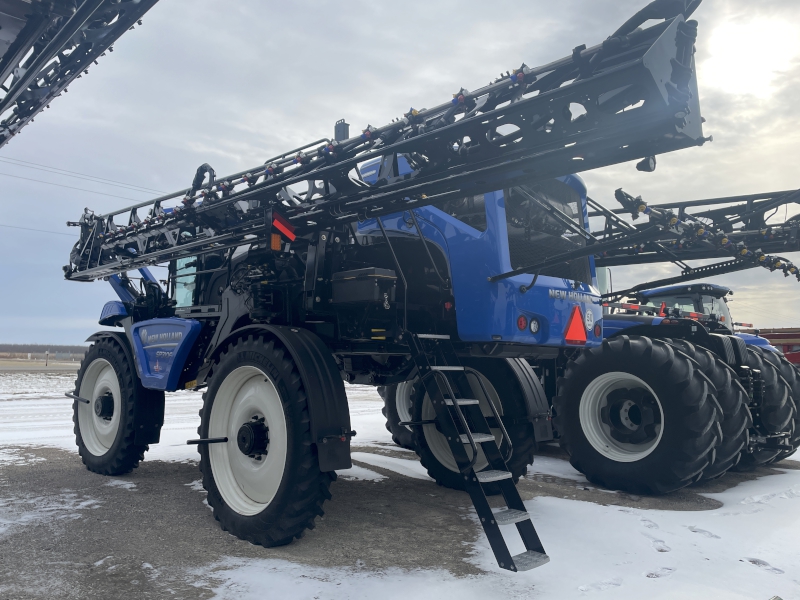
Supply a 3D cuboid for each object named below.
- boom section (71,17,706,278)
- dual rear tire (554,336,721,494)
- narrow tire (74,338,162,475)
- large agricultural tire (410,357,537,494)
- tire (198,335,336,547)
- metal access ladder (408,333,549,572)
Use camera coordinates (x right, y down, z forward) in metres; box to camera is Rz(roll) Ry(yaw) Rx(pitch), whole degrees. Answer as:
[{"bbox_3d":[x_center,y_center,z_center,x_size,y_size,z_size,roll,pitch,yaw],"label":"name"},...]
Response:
[{"bbox_3d":[-1.934,-1.034,6.579,0.700,0.970,9.600,5,-6,-43],"label":"boom section"},{"bbox_3d":[3.058,1.516,7.951,0.615,2.032,2.032,5,-7,-42],"label":"dual rear tire"},{"bbox_3d":[-4.138,1.522,8.654,1.961,1.961,0.391,-4,-7,41],"label":"narrow tire"},{"bbox_3d":[0.925,1.572,8.006,0.391,1.961,1.961,5,-7,-44],"label":"large agricultural tire"},{"bbox_3d":[-1.329,1.329,5.803,0.391,1.961,1.961,5,-7,-44],"label":"tire"},{"bbox_3d":[0.590,1.130,4.807,0.400,1.760,1.190,5,-7,-44],"label":"metal access ladder"}]

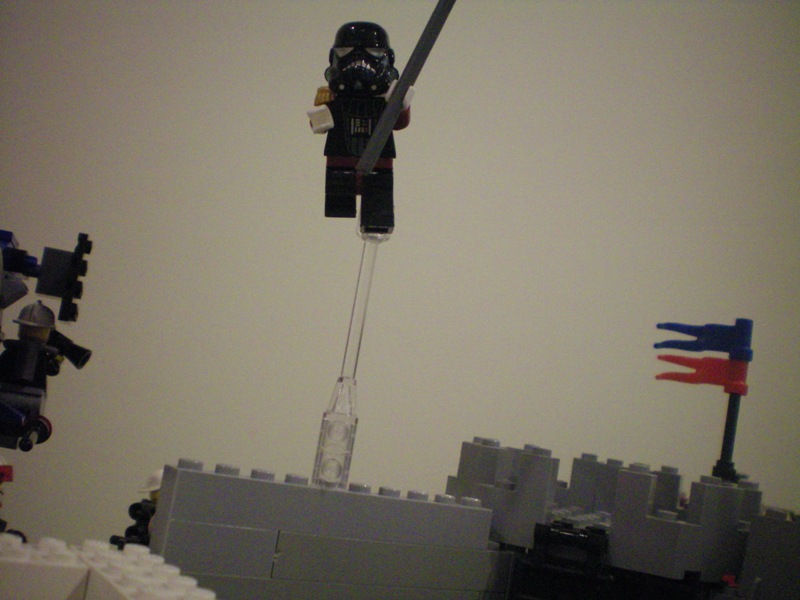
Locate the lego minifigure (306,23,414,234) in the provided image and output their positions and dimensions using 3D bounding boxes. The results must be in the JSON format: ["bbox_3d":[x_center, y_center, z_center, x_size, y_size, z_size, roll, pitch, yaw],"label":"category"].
[{"bbox_3d":[-0.009,-0.037,0.191,0.023,0.044,0.018,2,5,5],"label":"lego minifigure"}]

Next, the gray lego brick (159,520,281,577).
[{"bbox_3d":[-0.037,0.049,0.176,0.024,0.010,0.008,16,-12,-32],"label":"gray lego brick"}]

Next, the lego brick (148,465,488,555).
[{"bbox_3d":[-0.013,0.046,0.193,0.080,0.011,0.008,16,-12,-32],"label":"lego brick"}]

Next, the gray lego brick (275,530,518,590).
[{"bbox_3d":[-0.001,0.059,0.200,0.064,0.010,0.008,16,-12,-32],"label":"gray lego brick"}]

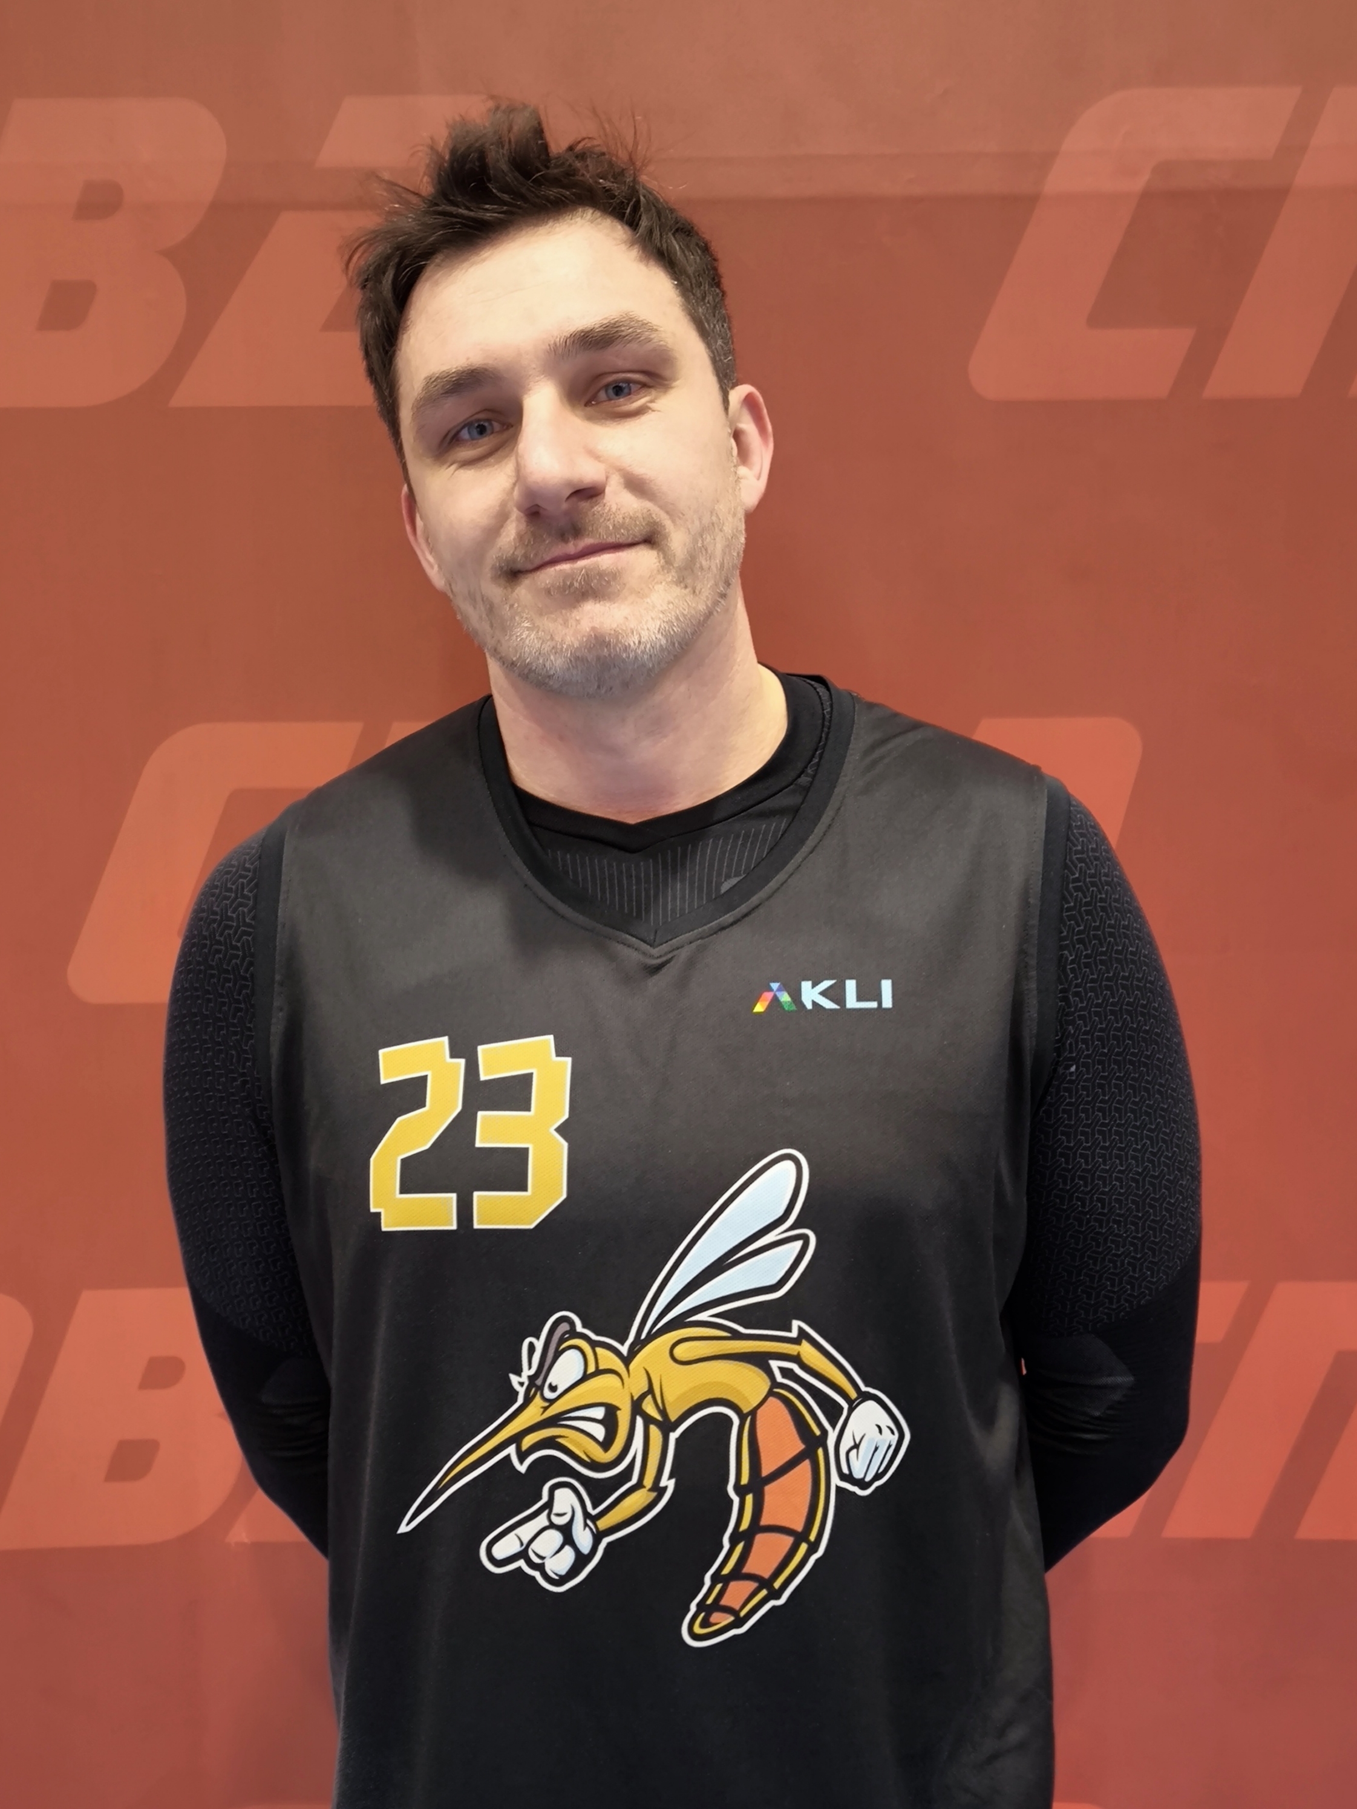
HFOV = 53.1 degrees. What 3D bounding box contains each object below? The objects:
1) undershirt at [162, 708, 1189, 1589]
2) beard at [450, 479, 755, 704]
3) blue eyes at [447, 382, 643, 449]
[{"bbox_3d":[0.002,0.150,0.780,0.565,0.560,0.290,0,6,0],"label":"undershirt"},{"bbox_3d":[-0.027,-0.153,0.663,0.145,0.090,0.100,-16,5,5],"label":"beard"},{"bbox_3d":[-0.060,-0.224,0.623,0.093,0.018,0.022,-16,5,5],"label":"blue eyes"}]

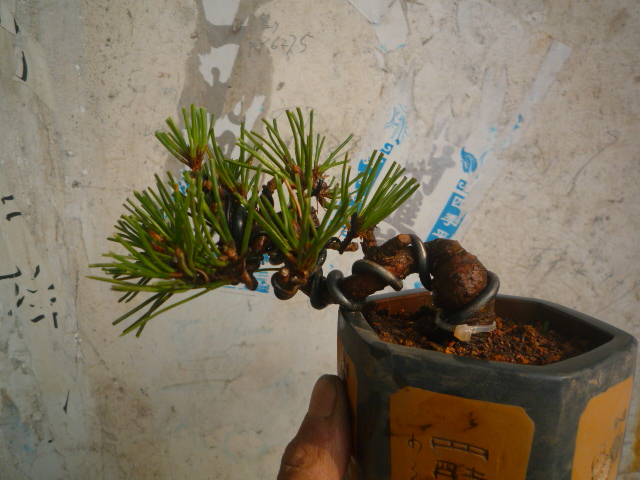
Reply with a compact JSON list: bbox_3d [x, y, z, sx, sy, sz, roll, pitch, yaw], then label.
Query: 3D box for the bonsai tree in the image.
[{"bbox_3d":[-0.011,-0.007,0.202,0.172,0.100,0.092,1,7,0],"label":"bonsai tree"}]

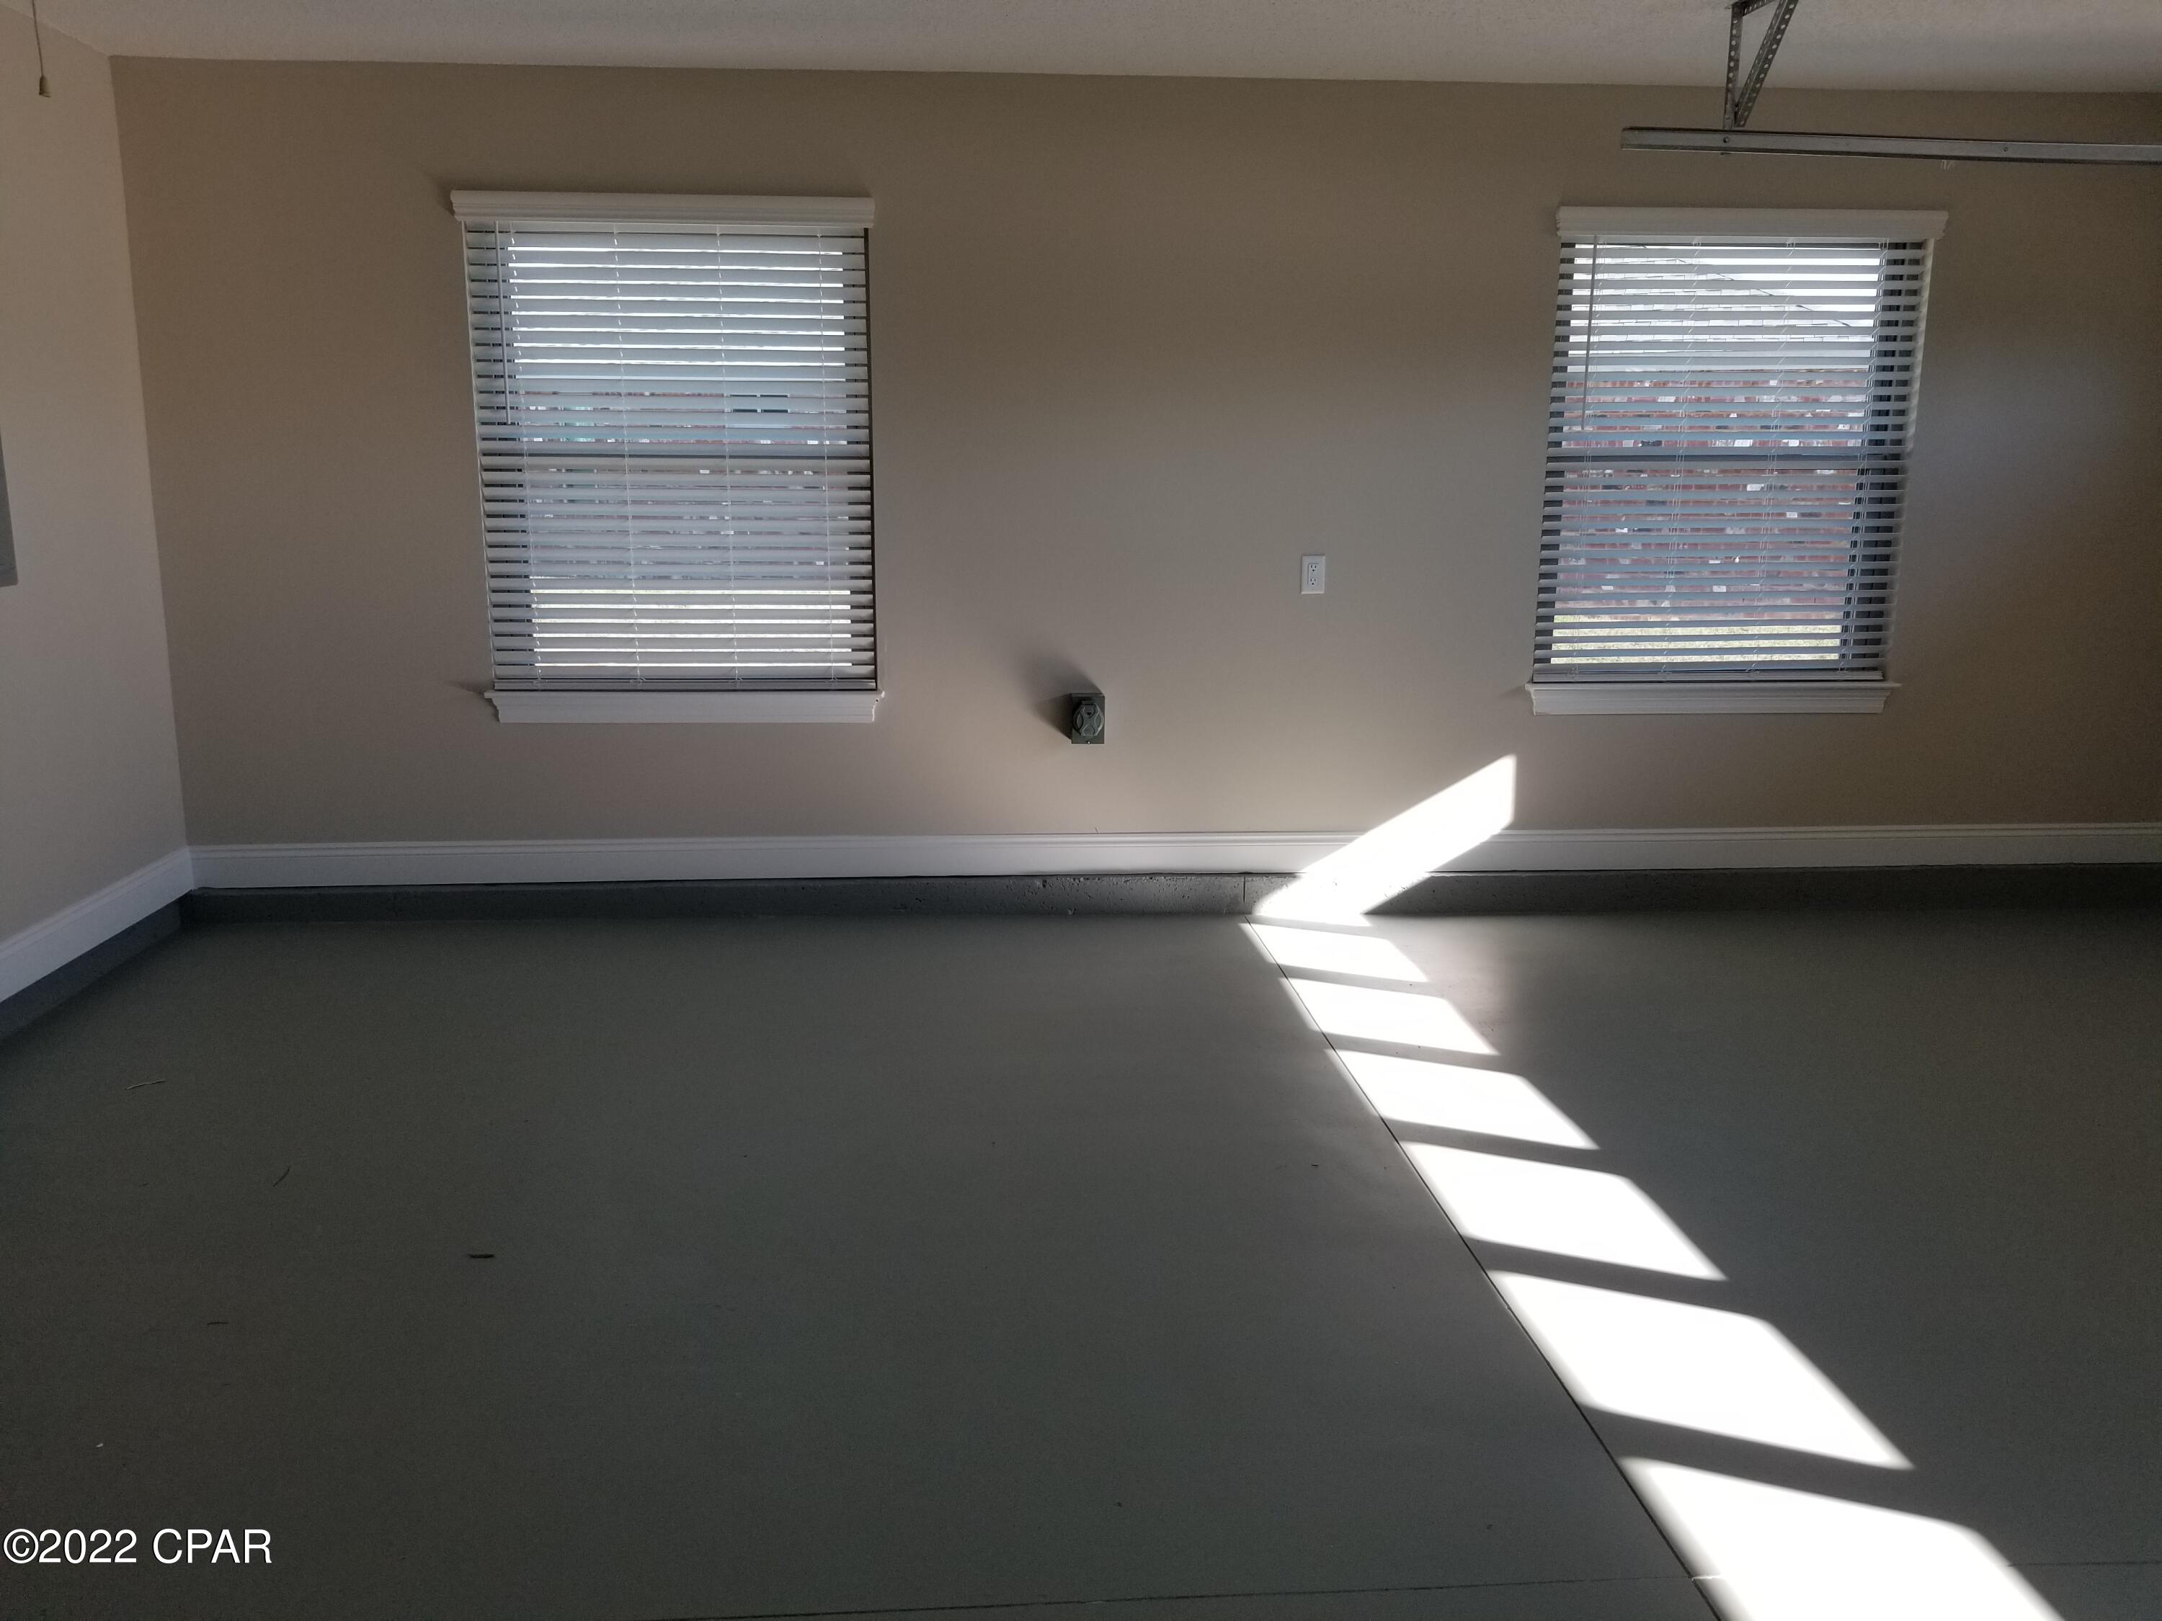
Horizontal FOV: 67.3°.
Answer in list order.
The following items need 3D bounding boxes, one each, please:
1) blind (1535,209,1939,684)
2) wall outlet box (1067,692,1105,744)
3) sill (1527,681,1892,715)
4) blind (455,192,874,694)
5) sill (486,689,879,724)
[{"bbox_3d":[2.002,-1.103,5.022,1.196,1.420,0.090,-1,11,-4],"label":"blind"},{"bbox_3d":[0.020,-0.282,4.979,0.102,0.149,0.085,-1,11,-4],"label":"wall outlet box"},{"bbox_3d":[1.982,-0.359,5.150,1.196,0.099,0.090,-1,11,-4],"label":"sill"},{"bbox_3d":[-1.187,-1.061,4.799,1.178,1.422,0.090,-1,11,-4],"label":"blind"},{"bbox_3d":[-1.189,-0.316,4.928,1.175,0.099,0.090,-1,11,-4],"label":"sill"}]

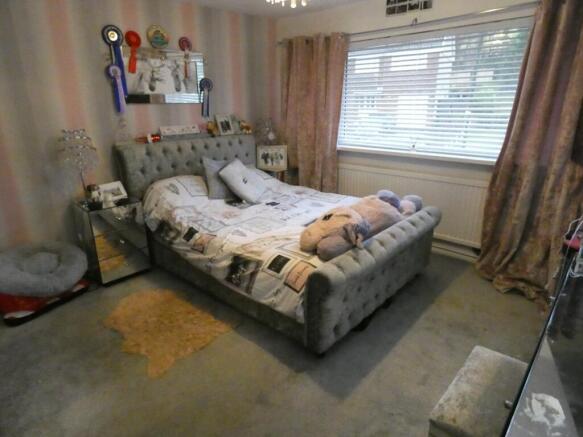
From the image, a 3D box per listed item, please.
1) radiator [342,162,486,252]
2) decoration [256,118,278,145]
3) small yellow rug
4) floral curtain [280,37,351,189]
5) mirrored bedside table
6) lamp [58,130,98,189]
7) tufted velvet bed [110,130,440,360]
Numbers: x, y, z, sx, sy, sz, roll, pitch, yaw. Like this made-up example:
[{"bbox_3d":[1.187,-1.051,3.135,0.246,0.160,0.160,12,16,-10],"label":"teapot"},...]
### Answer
[{"bbox_3d":[1.143,-0.191,3.571,1.672,0.614,0.097,16,24,39],"label":"radiator"},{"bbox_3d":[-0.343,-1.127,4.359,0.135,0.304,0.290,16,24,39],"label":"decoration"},{"bbox_3d":[-0.935,0.725,2.373,0.939,0.030,0.567,16,24,40],"label":"small yellow rug"},{"bbox_3d":[0.218,-0.988,4.103,0.909,2.156,0.145,16,24,39],"label":"floral curtain"},{"bbox_3d":[-1.623,0.168,3.050,0.445,0.657,0.425,16,24,39],"label":"mirrored bedside table"},{"bbox_3d":[-1.719,-0.417,2.796,0.261,0.614,0.261,16,24,39],"label":"lamp"},{"bbox_3d":[-0.174,-0.095,3.128,2.397,1.112,1.672,16,24,39],"label":"tufted velvet bed"}]

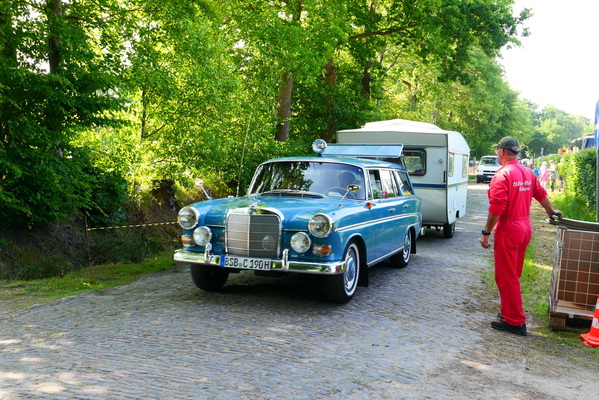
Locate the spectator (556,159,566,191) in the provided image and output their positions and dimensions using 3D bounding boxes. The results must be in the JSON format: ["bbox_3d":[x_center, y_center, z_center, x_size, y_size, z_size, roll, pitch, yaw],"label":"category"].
[{"bbox_3d":[14.088,-1.328,36.700,0.500,1.760,0.400,0,3,-11],"label":"spectator"}]

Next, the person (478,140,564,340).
[{"bbox_3d":[1.922,0.305,5.950,0.620,1.710,0.460,-1,3,-34],"label":"person"}]

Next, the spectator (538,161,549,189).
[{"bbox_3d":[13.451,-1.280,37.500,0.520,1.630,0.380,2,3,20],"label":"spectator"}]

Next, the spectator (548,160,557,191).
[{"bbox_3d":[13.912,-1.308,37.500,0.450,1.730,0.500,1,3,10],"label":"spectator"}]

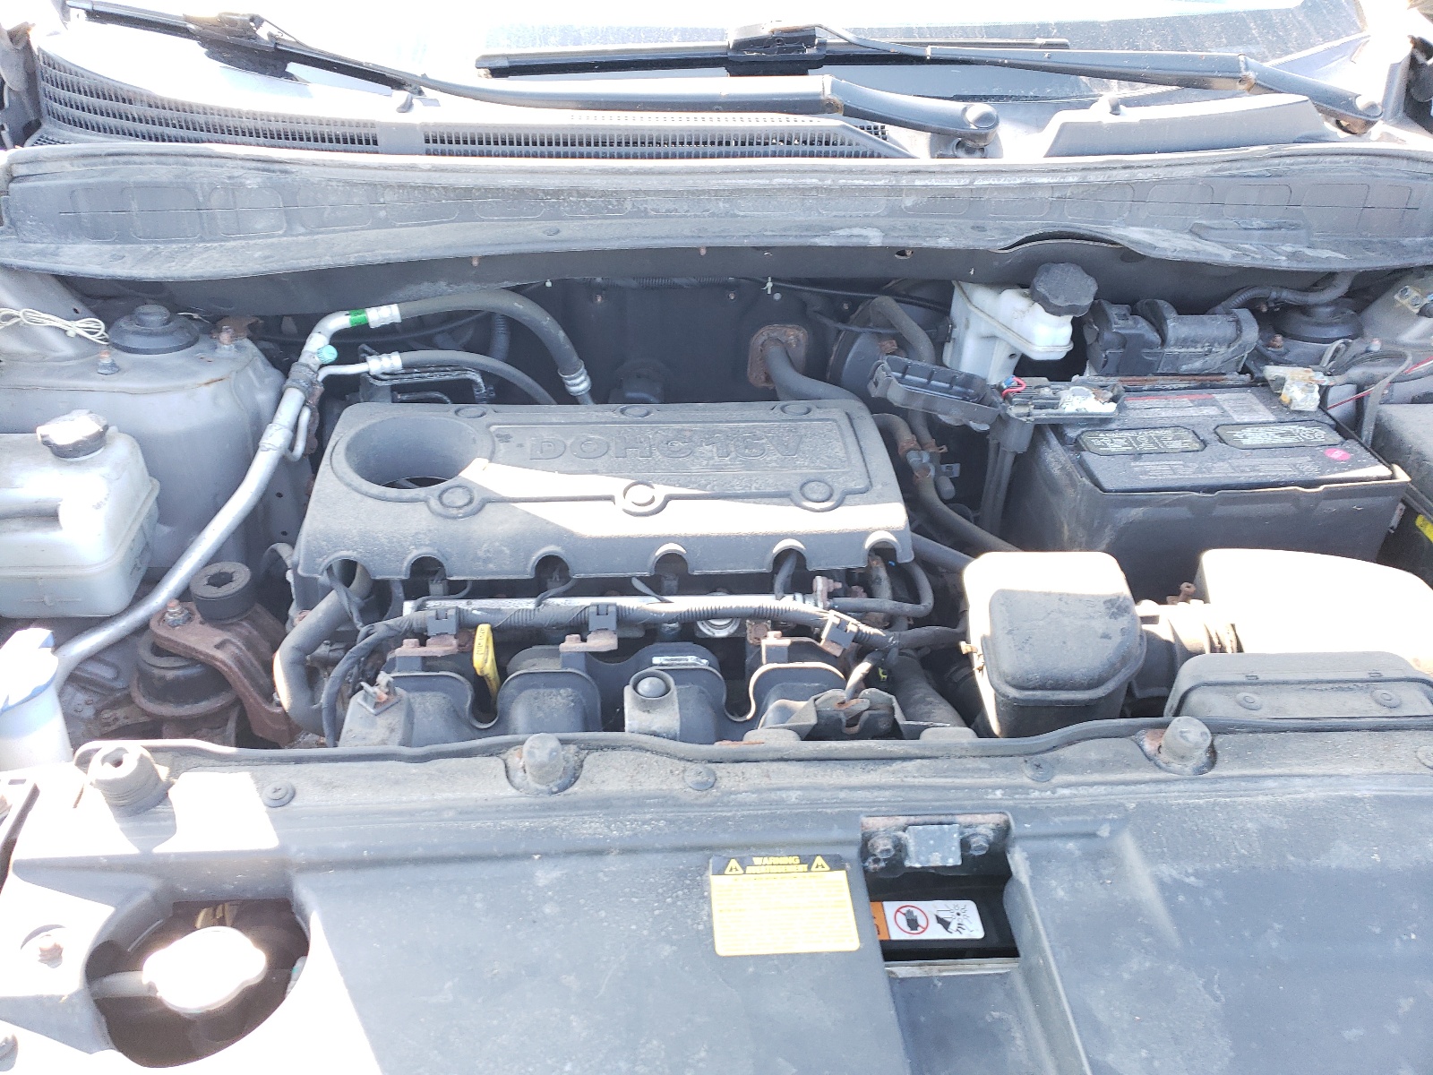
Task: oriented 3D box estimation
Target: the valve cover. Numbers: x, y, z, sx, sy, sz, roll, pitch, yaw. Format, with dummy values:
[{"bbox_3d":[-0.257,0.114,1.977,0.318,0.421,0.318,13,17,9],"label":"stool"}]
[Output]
[{"bbox_3d":[-0.088,-0.047,0.930,0.487,0.072,0.204,-1,34,-4],"label":"valve cover"}]

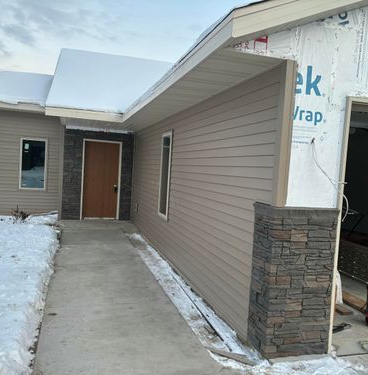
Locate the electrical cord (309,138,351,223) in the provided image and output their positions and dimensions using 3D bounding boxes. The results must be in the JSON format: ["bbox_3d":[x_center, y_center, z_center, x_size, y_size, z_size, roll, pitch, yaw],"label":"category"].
[{"bbox_3d":[1.192,-0.059,3.126,0.380,0.670,0.120,2,3,-17],"label":"electrical cord"}]

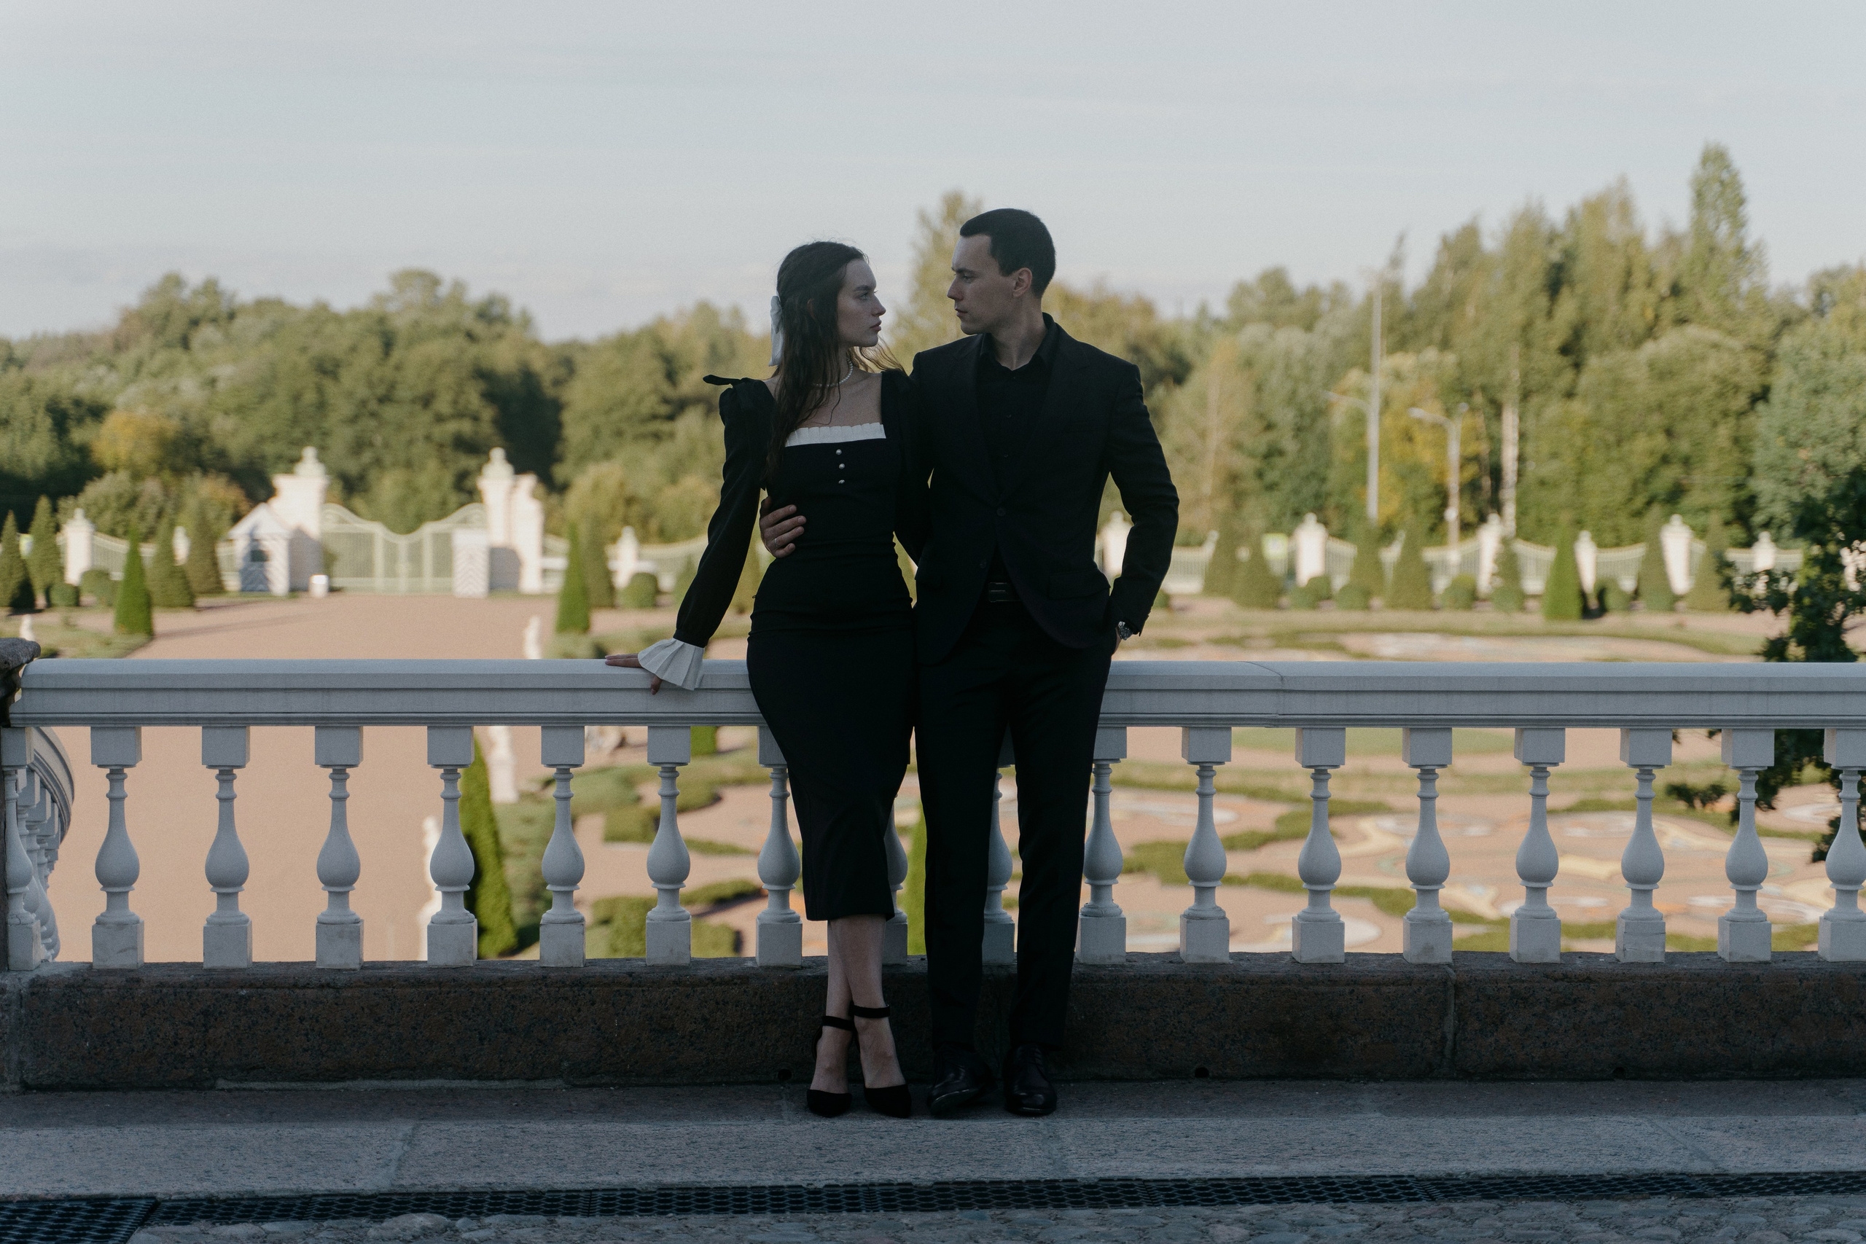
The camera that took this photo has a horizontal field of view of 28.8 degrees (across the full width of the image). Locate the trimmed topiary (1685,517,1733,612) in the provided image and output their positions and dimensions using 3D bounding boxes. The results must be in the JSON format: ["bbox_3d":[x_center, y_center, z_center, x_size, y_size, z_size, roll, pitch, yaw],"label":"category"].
[{"bbox_3d":[27.573,-2.068,128.815,1.703,3.363,1.703,0,3,-5],"label":"trimmed topiary"}]

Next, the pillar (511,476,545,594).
[{"bbox_3d":[-14.844,-3.192,133.158,1.232,4.359,1.232,0,3,-5],"label":"pillar"}]

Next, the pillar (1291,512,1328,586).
[{"bbox_3d":[14.288,-2.563,137.336,1.132,3.090,1.132,0,3,-5],"label":"pillar"}]

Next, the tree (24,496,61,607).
[{"bbox_3d":[-29.642,-2.477,120.754,1.214,3.336,1.214,0,4,-3],"label":"tree"}]

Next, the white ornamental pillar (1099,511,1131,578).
[{"bbox_3d":[6.369,-2.400,125.536,1.134,2.882,1.134,0,4,-3],"label":"white ornamental pillar"}]

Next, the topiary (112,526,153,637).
[{"bbox_3d":[-23.992,-1.232,108.724,1.133,3.256,1.133,0,3,-5],"label":"topiary"}]

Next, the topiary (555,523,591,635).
[{"bbox_3d":[-10.473,-1.283,105.494,1.018,3.196,1.018,0,4,-3],"label":"topiary"}]

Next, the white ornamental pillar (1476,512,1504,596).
[{"bbox_3d":[19.455,-2.355,126.126,1.139,2.837,1.139,0,4,-3],"label":"white ornamental pillar"}]

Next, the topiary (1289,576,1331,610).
[{"bbox_3d":[12.287,-0.956,118.001,1.304,1.074,1.304,0,4,-3],"label":"topiary"}]

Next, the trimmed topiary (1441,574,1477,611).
[{"bbox_3d":[17.146,-0.962,118.142,1.163,1.113,1.163,0,4,-3],"label":"trimmed topiary"}]

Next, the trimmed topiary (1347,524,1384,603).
[{"bbox_3d":[15.753,-2.111,131.588,1.476,2.911,1.476,0,3,-5],"label":"trimmed topiary"}]

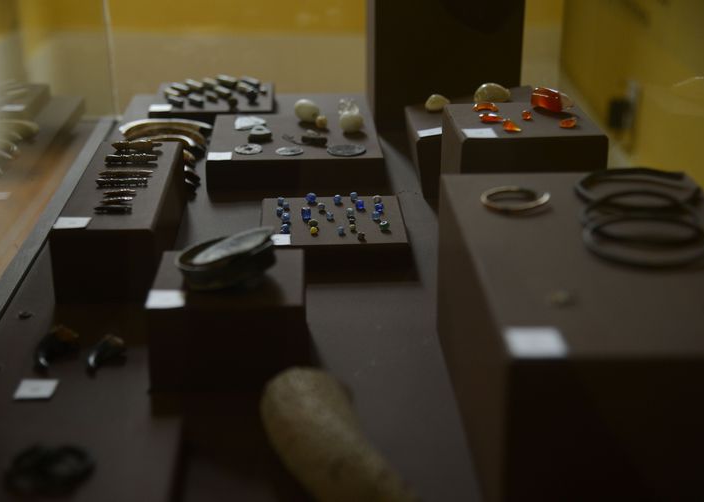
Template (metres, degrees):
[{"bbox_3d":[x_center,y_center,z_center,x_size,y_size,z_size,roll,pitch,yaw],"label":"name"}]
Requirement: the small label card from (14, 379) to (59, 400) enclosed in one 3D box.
[{"bbox_3d":[-0.223,0.097,0.814,0.026,0.002,0.027,-1,22,-2],"label":"small label card"}]

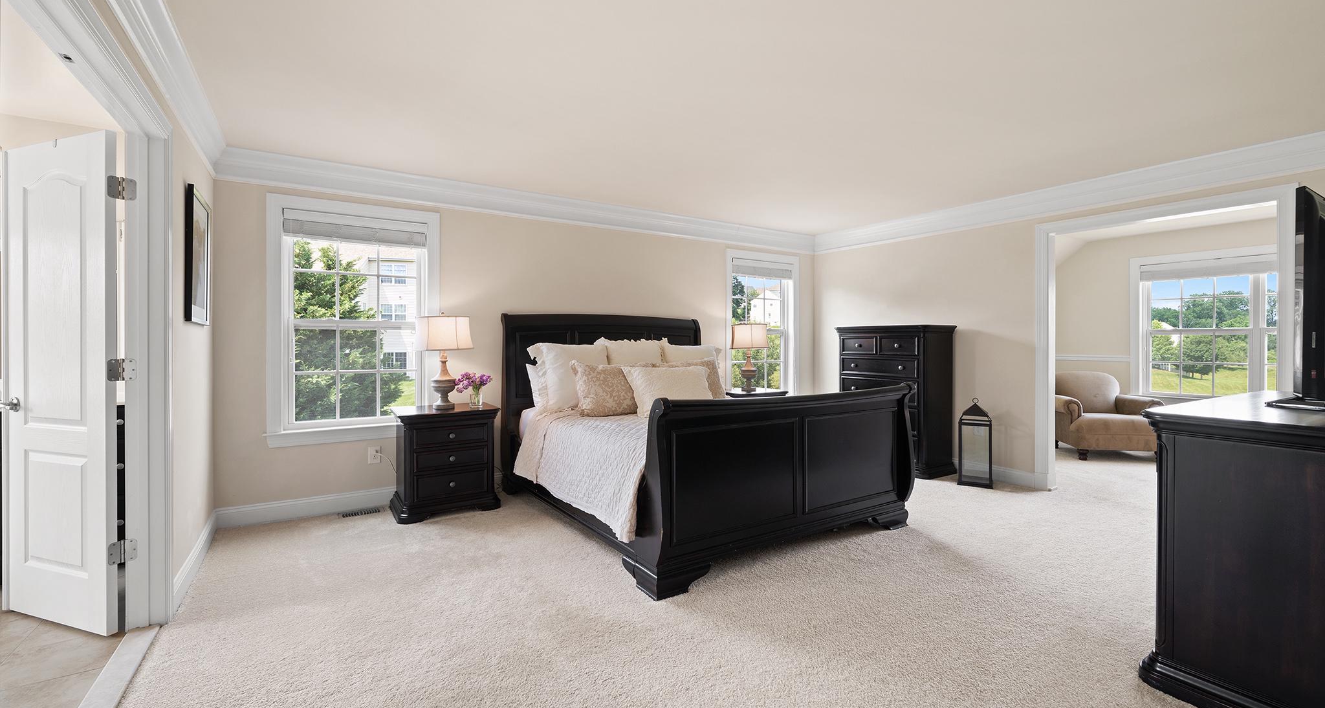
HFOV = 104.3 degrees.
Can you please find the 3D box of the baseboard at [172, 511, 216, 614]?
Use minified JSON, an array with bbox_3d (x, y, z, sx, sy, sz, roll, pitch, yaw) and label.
[{"bbox_3d":[-2.515,1.062,2.779,0.018,0.135,1.263,-1,2,-34],"label":"baseboard"}]

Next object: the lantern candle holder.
[{"bbox_3d":[2.645,0.731,4.372,0.250,0.735,0.240,0,1,27],"label":"lantern candle holder"}]

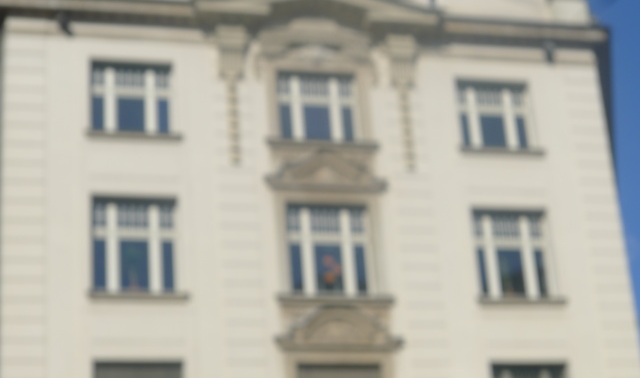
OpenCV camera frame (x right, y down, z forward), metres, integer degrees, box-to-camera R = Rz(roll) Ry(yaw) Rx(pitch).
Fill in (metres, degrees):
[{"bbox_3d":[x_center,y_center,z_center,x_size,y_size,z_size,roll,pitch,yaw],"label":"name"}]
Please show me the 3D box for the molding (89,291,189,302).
[{"bbox_3d":[-3.763,2.245,30.873,2.100,0.170,0.220,2,-24,-15],"label":"molding"}]

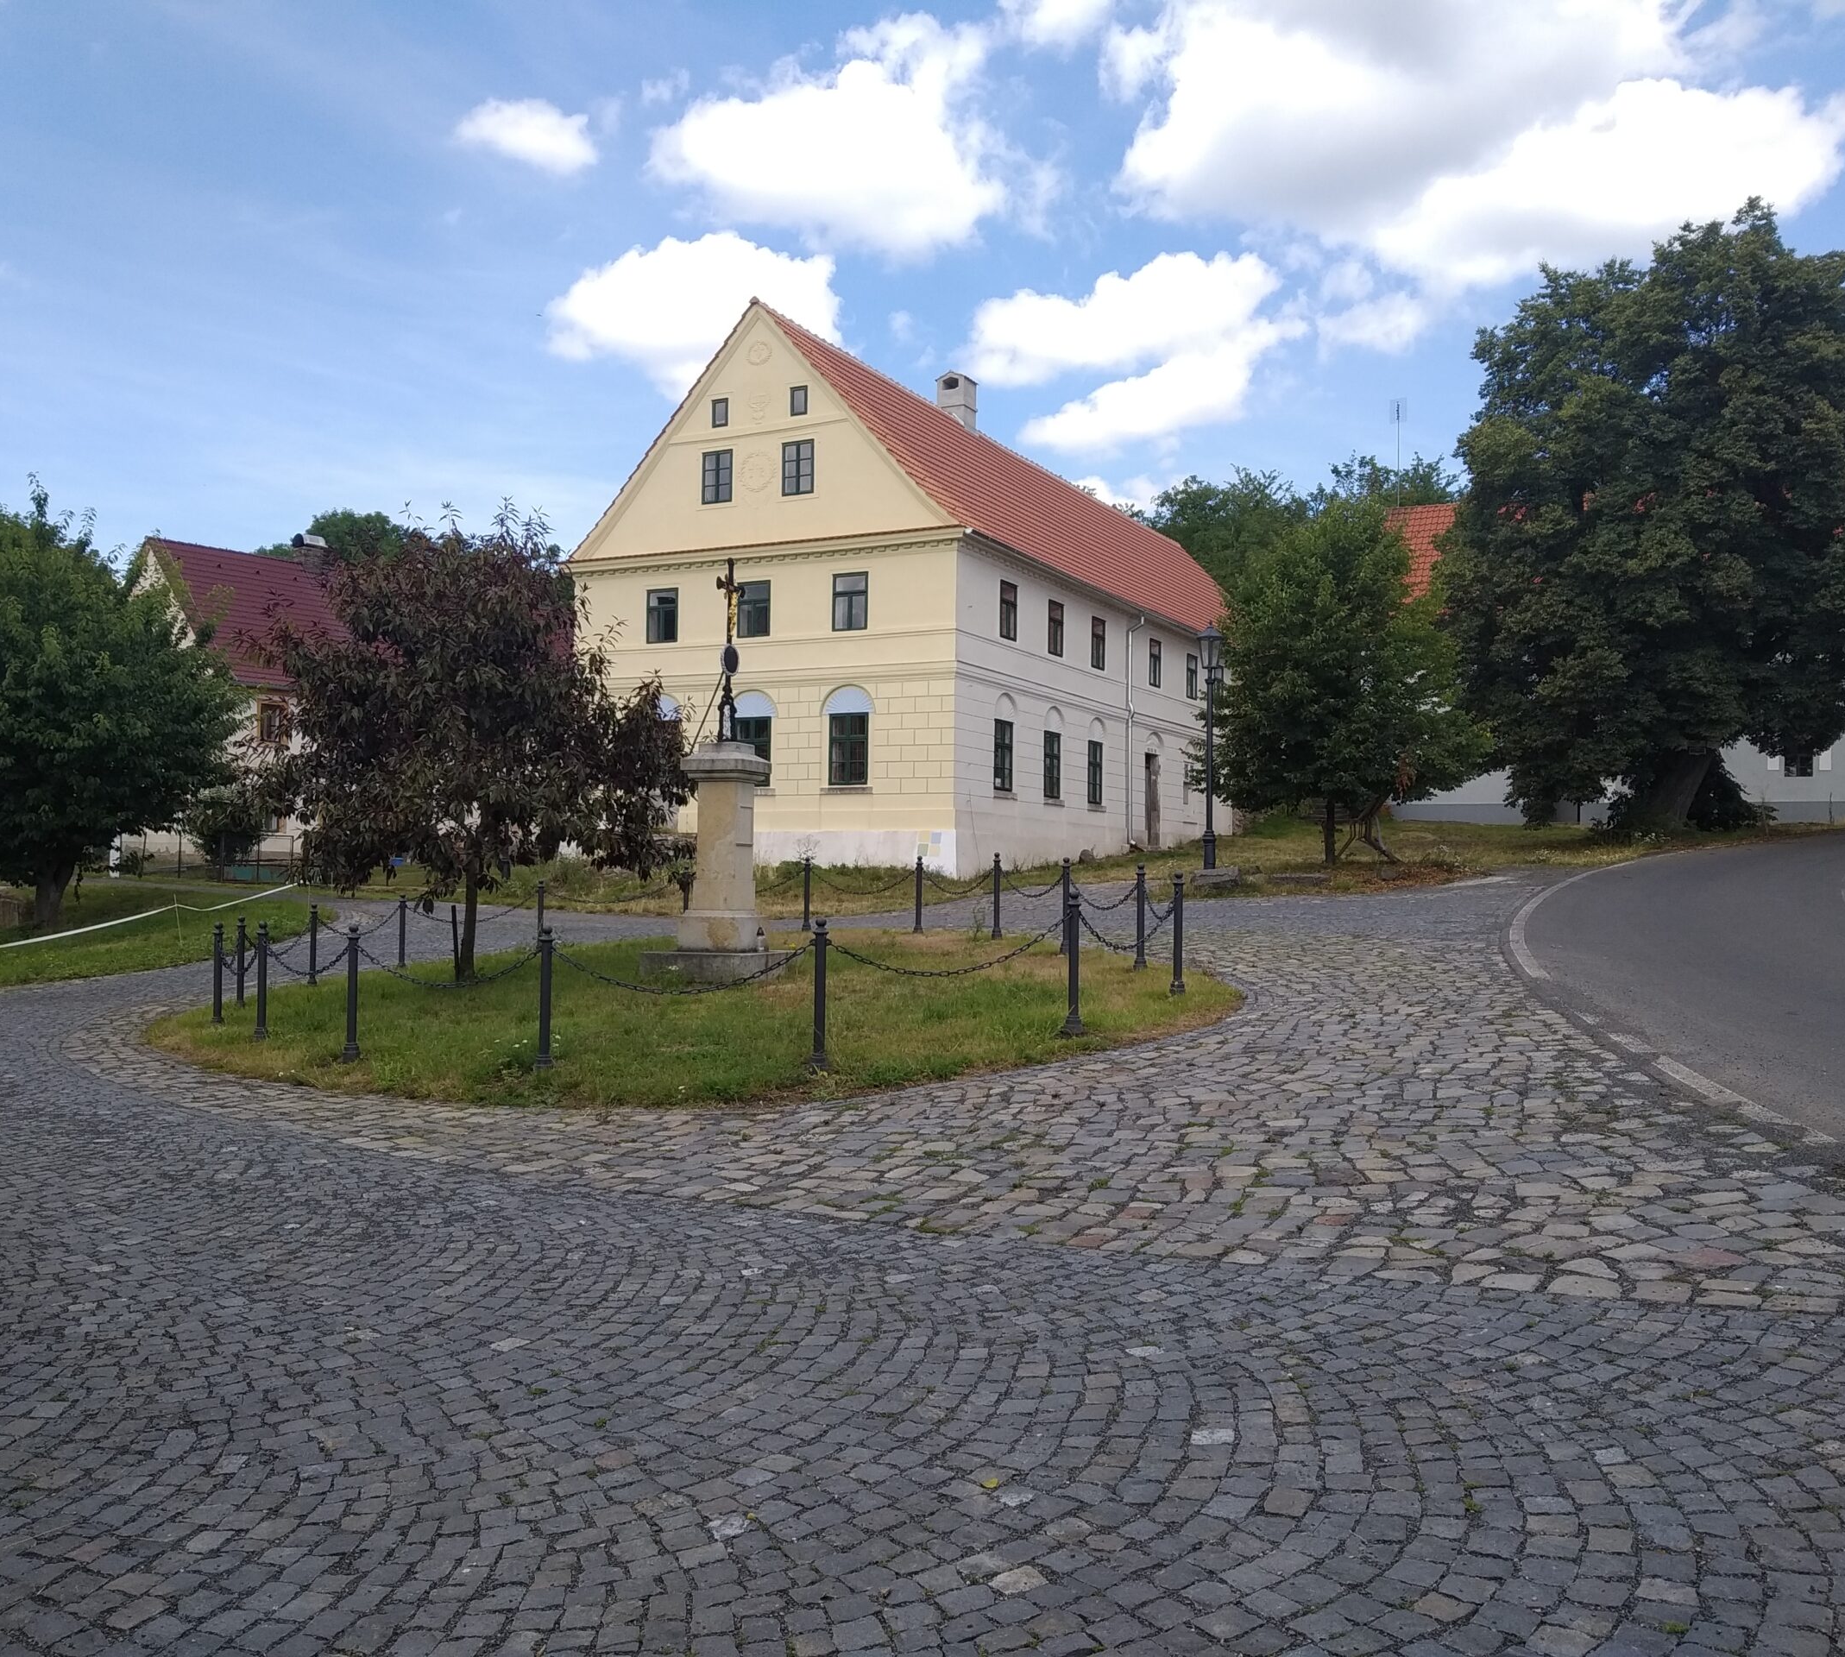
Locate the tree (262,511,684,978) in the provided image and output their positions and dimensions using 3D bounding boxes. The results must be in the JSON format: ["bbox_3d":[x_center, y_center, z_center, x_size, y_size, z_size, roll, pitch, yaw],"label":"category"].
[{"bbox_3d":[-5.094,-0.978,18.800,4.889,5.338,4.644,0,-2,0],"label":"tree"}]

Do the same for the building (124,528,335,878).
[{"bbox_3d":[-21.008,-4.188,62.722,11.400,11.250,16.400,-1,-2,40],"label":"building"}]

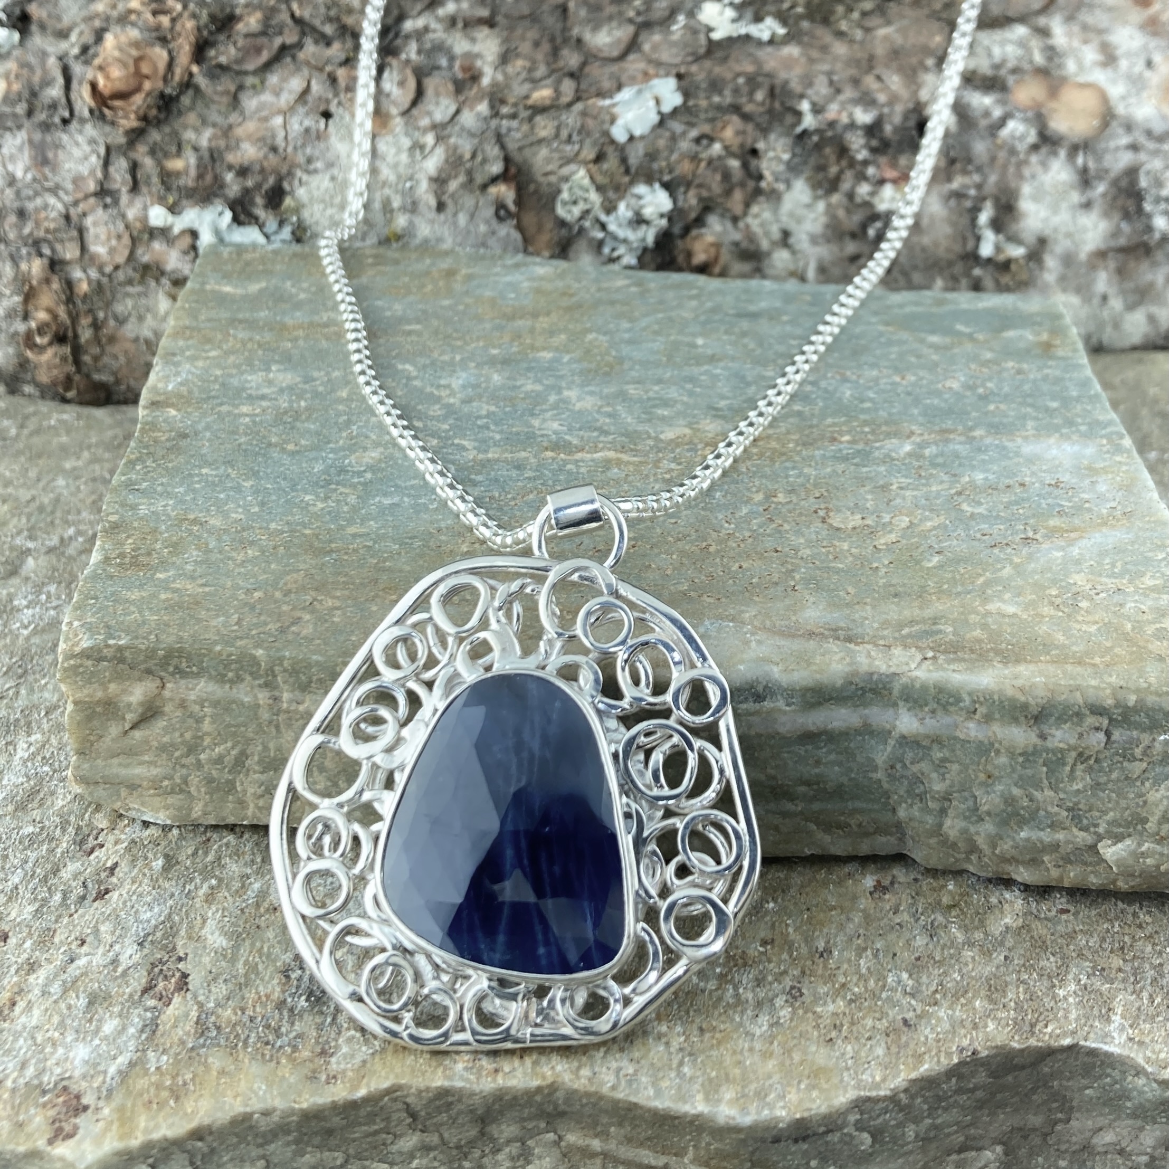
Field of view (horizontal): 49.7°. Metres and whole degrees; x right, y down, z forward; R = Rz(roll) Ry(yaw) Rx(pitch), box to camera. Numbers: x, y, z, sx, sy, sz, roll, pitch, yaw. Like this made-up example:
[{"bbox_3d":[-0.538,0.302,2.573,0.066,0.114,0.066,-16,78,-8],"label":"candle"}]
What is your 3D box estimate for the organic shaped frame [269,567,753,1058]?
[{"bbox_3d":[-0.006,0.017,0.124,0.047,0.008,0.056,9,75,8],"label":"organic shaped frame"}]

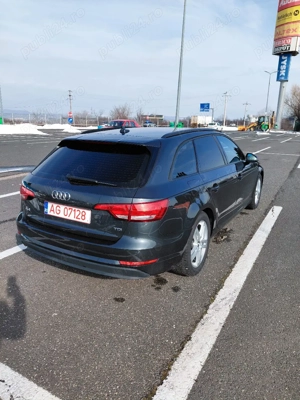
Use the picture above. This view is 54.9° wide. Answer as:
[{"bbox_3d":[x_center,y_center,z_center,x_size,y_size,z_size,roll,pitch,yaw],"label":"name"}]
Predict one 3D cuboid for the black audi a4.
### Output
[{"bbox_3d":[0.434,-0.362,4.405,1.900,1.450,4.720,10,17,29],"label":"black audi a4"}]

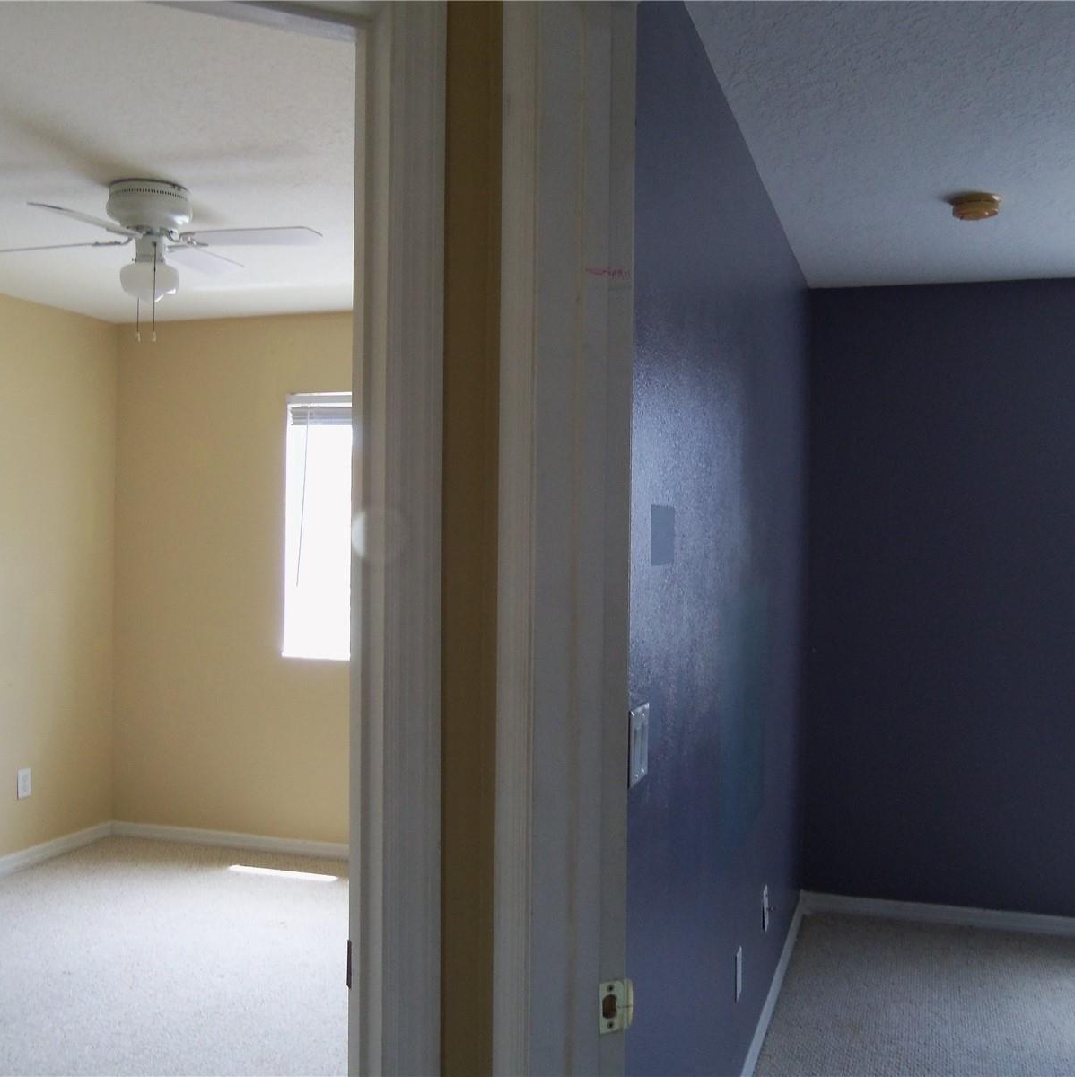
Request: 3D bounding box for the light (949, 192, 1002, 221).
[{"bbox_3d":[1.247,-0.943,3.303,0.139,0.041,0.139,1,0,18],"label":"light"}]

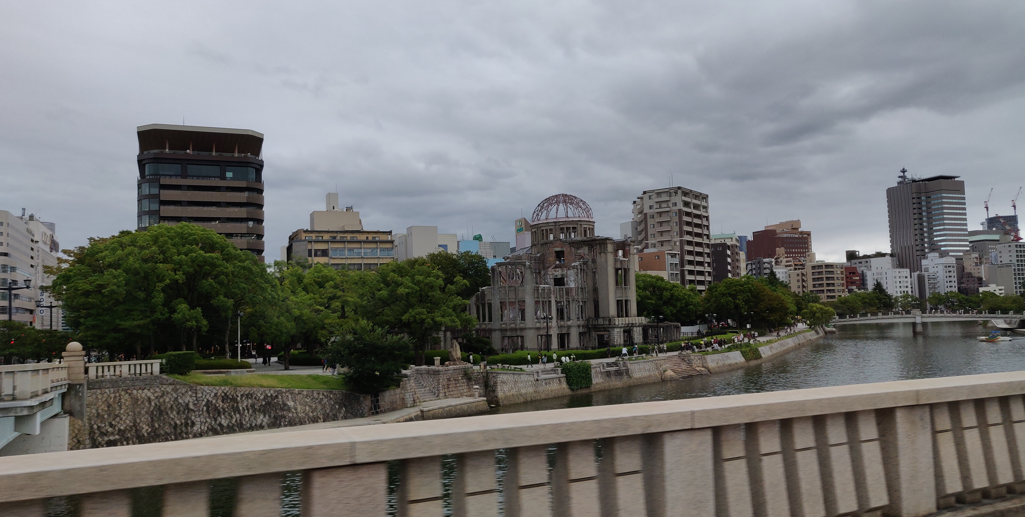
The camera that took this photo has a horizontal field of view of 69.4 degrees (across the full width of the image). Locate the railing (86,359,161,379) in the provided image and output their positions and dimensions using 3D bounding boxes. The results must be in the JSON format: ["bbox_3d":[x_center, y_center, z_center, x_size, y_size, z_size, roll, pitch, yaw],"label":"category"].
[{"bbox_3d":[-25.227,7.213,47.933,4.500,1.000,0.400,0,-5,-25],"label":"railing"}]

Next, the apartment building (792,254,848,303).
[{"bbox_3d":[153.658,13.531,371.549,14.800,29.500,22.000,0,-4,-22],"label":"apartment building"}]

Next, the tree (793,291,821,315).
[{"bbox_3d":[88.315,14.908,221.880,7.600,10.400,7.600,-2,-4,0],"label":"tree"}]

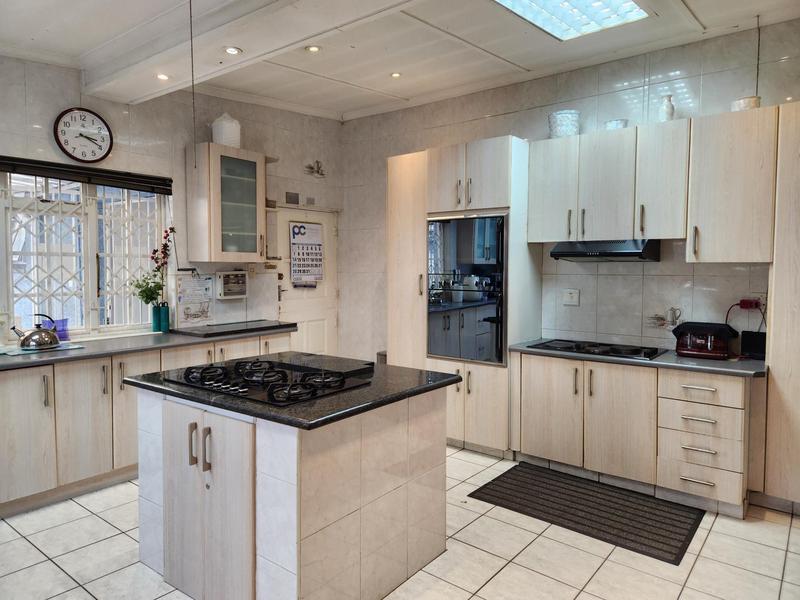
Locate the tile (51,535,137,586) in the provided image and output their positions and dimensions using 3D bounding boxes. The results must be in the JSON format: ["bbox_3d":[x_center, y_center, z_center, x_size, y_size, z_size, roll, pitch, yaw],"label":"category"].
[{"bbox_3d":[-1.455,1.271,2.617,0.348,0.010,0.346,3,4,39],"label":"tile"}]

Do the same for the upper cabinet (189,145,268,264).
[{"bbox_3d":[-1.455,-0.781,4.505,0.333,0.931,0.535,3,4,39],"label":"upper cabinet"}]

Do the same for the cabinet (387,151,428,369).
[{"bbox_3d":[0.226,-0.056,4.646,0.420,2.303,0.564,2,3,39],"label":"cabinet"}]

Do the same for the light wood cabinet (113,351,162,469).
[{"bbox_3d":[-1.965,0.716,3.713,0.564,0.735,0.320,3,4,39],"label":"light wood cabinet"}]

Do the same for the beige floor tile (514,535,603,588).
[{"bbox_3d":[0.789,1.291,2.627,0.345,0.010,0.345,3,3,38],"label":"beige floor tile"}]

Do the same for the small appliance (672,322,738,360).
[{"bbox_3d":[2.018,0.264,3.514,0.336,0.215,0.263,3,4,39],"label":"small appliance"}]

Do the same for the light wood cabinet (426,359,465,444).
[{"bbox_3d":[0.531,0.771,4.439,0.362,0.622,0.564,2,3,39],"label":"light wood cabinet"}]

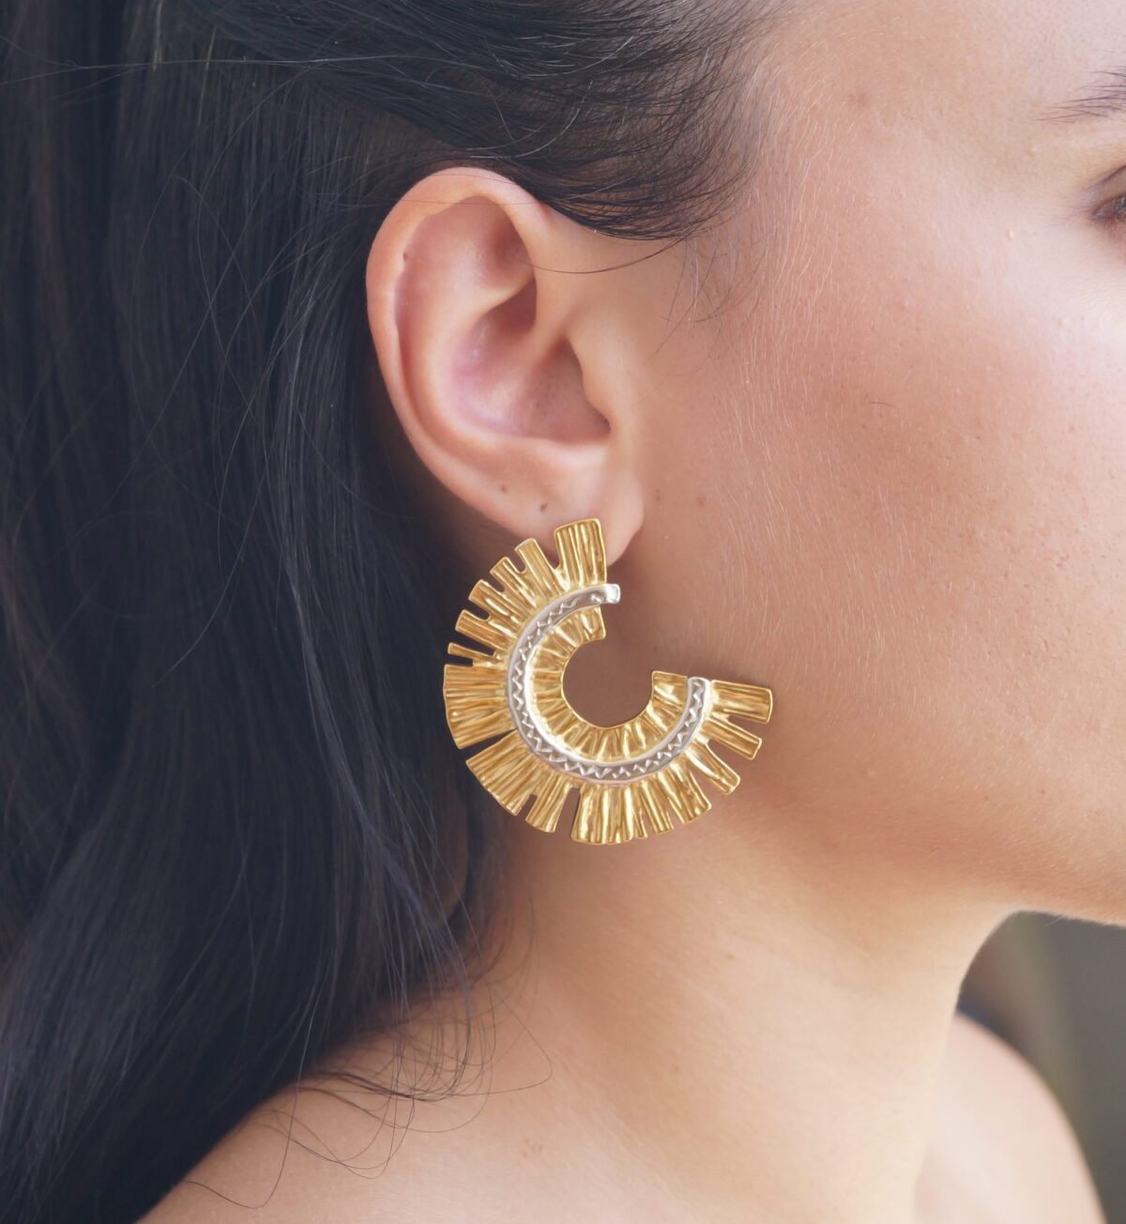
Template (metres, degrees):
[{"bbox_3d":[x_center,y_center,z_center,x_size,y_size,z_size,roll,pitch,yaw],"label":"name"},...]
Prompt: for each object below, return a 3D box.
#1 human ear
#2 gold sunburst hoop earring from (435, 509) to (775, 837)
[{"bbox_3d":[-0.009,-0.037,0.436,0.037,0.064,0.023,-13,2,-11],"label":"human ear"},{"bbox_3d":[0.007,0.011,0.435,0.051,0.051,0.006,0,1,-5],"label":"gold sunburst hoop earring"}]

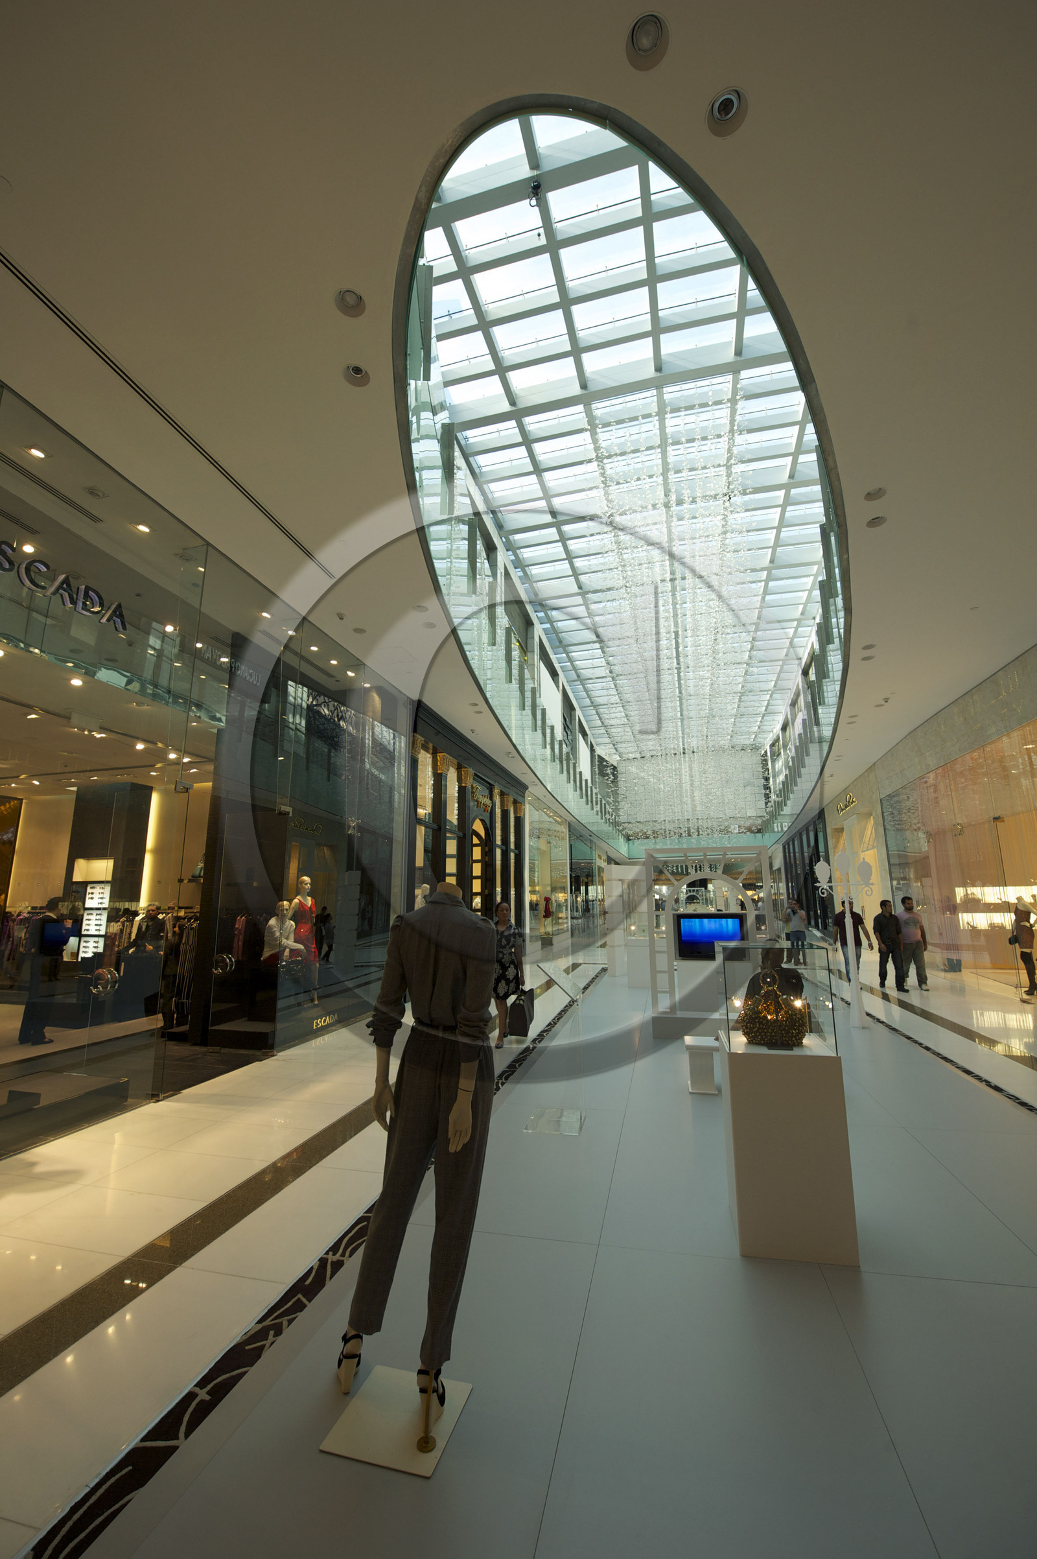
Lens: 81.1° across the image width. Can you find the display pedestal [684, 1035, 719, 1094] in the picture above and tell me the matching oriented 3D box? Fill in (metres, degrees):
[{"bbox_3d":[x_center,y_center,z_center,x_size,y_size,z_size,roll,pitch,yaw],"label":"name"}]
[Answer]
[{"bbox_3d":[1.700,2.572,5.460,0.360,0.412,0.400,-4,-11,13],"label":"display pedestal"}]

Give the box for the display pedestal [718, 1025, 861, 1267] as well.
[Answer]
[{"bbox_3d":[1.383,1.875,3.188,0.526,0.912,0.501,-3,-11,12],"label":"display pedestal"}]

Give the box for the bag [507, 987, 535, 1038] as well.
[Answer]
[{"bbox_3d":[0.043,2.776,7.226,0.265,0.520,0.265,-3,-12,13],"label":"bag"}]

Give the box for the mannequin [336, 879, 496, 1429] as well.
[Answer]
[{"bbox_3d":[-0.340,1.217,2.201,0.520,1.678,0.363,-6,-13,24],"label":"mannequin"}]

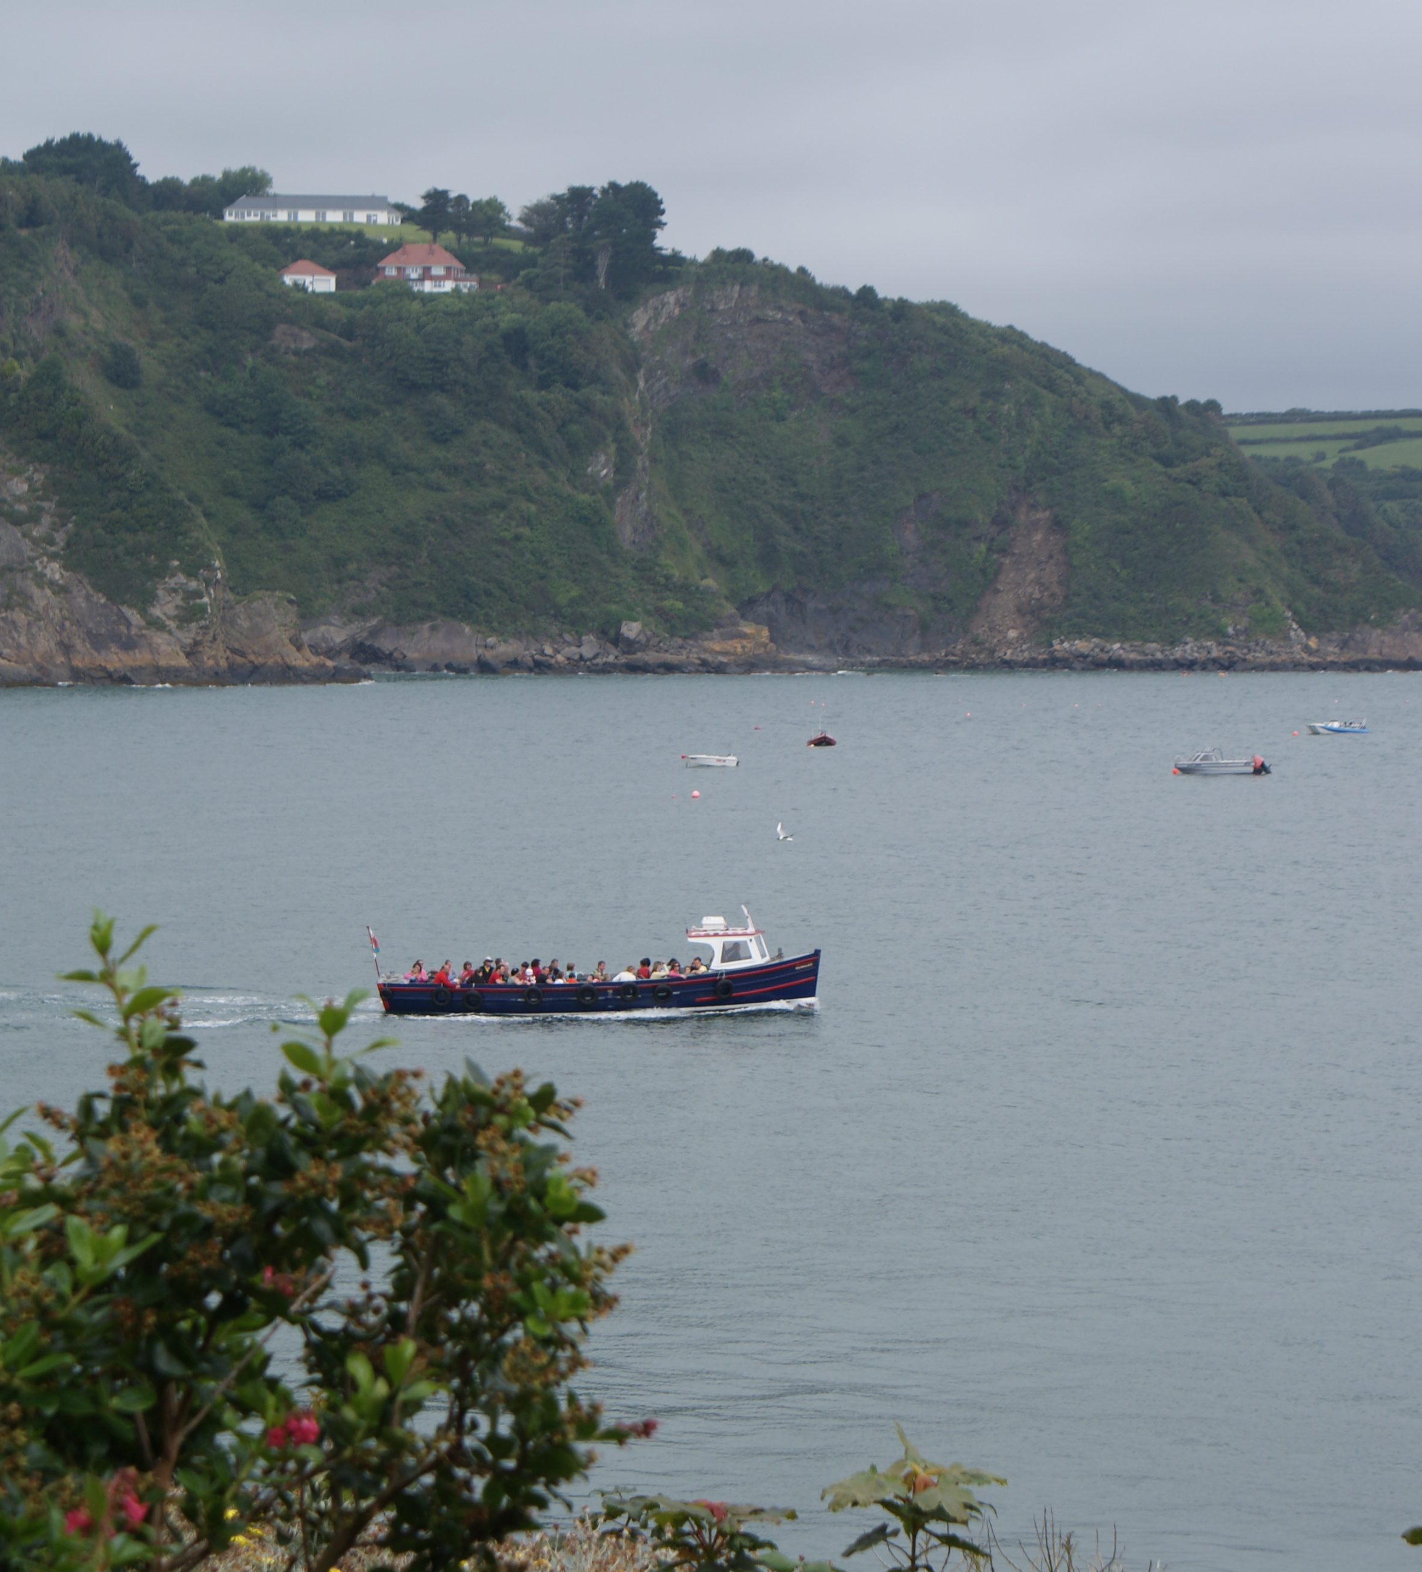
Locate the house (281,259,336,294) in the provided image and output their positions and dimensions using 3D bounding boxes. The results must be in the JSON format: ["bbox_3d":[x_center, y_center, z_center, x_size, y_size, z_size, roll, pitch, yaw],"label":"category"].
[{"bbox_3d":[-63.920,-80.780,850.000,8.600,5.300,7.000,0,2,5],"label":"house"}]

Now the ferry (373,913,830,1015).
[{"bbox_3d":[-3.300,5.090,158.000,12.900,3.000,3.700,0,2,2],"label":"ferry"}]

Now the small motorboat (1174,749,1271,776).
[{"bbox_3d":[34.030,-1.600,355.000,6.300,1.750,2.200,0,2,-3],"label":"small motorboat"}]

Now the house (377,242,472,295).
[{"bbox_3d":[-45.390,-82.190,852.000,14.800,8.200,9.500,0,2,10],"label":"house"}]

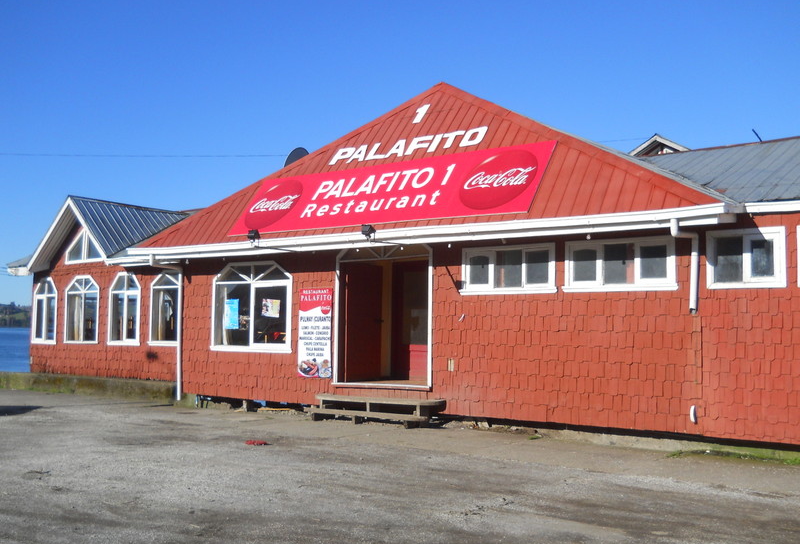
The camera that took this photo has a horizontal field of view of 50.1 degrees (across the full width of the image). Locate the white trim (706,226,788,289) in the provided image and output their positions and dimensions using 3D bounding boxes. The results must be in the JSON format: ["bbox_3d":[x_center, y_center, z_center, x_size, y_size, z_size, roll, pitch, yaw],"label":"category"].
[{"bbox_3d":[4.381,-0.171,10.849,0.961,0.758,0.123,-2,-5,36],"label":"white trim"}]

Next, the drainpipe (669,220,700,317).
[{"bbox_3d":[3.632,-0.068,10.900,0.133,1.168,0.779,-2,-5,36],"label":"drainpipe"}]

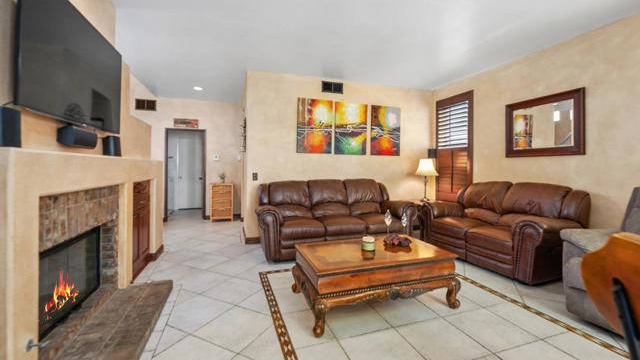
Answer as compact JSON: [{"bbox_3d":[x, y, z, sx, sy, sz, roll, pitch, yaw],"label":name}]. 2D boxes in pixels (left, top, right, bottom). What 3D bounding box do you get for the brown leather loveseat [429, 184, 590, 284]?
[{"bbox_3d":[2.332,0.573,3.401,0.883,1.027,1.632,1,2,-19],"label":"brown leather loveseat"}]

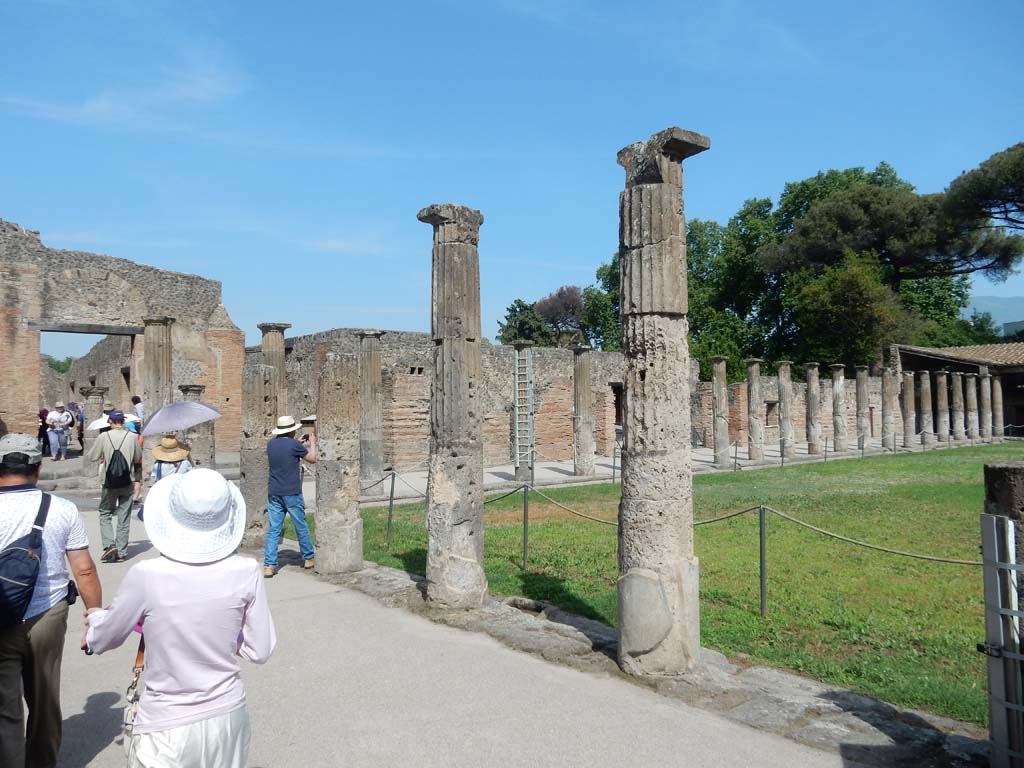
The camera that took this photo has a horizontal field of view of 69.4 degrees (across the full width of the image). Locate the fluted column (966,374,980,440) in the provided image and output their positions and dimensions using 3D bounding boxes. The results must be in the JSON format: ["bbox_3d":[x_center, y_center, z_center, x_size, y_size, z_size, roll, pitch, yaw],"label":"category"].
[{"bbox_3d":[25.236,1.254,40.500,0.600,3.580,0.600,2,-2,-41],"label":"fluted column"}]

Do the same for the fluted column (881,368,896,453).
[{"bbox_3d":[16.533,1.090,32.534,0.560,3.520,0.560,1,-3,-41],"label":"fluted column"}]

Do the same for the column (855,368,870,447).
[{"bbox_3d":[15.077,1.054,31.515,0.550,3.500,0.550,1,-3,-41],"label":"column"}]

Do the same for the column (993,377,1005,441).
[{"bbox_3d":[28.237,1.355,42.802,0.550,3.500,0.550,1,-3,-41],"label":"column"}]

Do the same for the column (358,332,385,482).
[{"bbox_3d":[-2.976,0.608,15.759,0.560,3.500,0.560,0,-2,0],"label":"column"}]

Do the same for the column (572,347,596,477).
[{"bbox_3d":[1.923,0.719,19.953,0.560,3.500,0.560,0,-2,0],"label":"column"}]

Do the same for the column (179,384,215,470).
[{"bbox_3d":[-5.010,1.141,11.800,0.520,2.200,0.520,2,-2,-41],"label":"column"}]

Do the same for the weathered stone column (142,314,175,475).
[{"bbox_3d":[-6.309,0.564,13.173,0.550,3.500,0.550,1,-3,-41],"label":"weathered stone column"}]

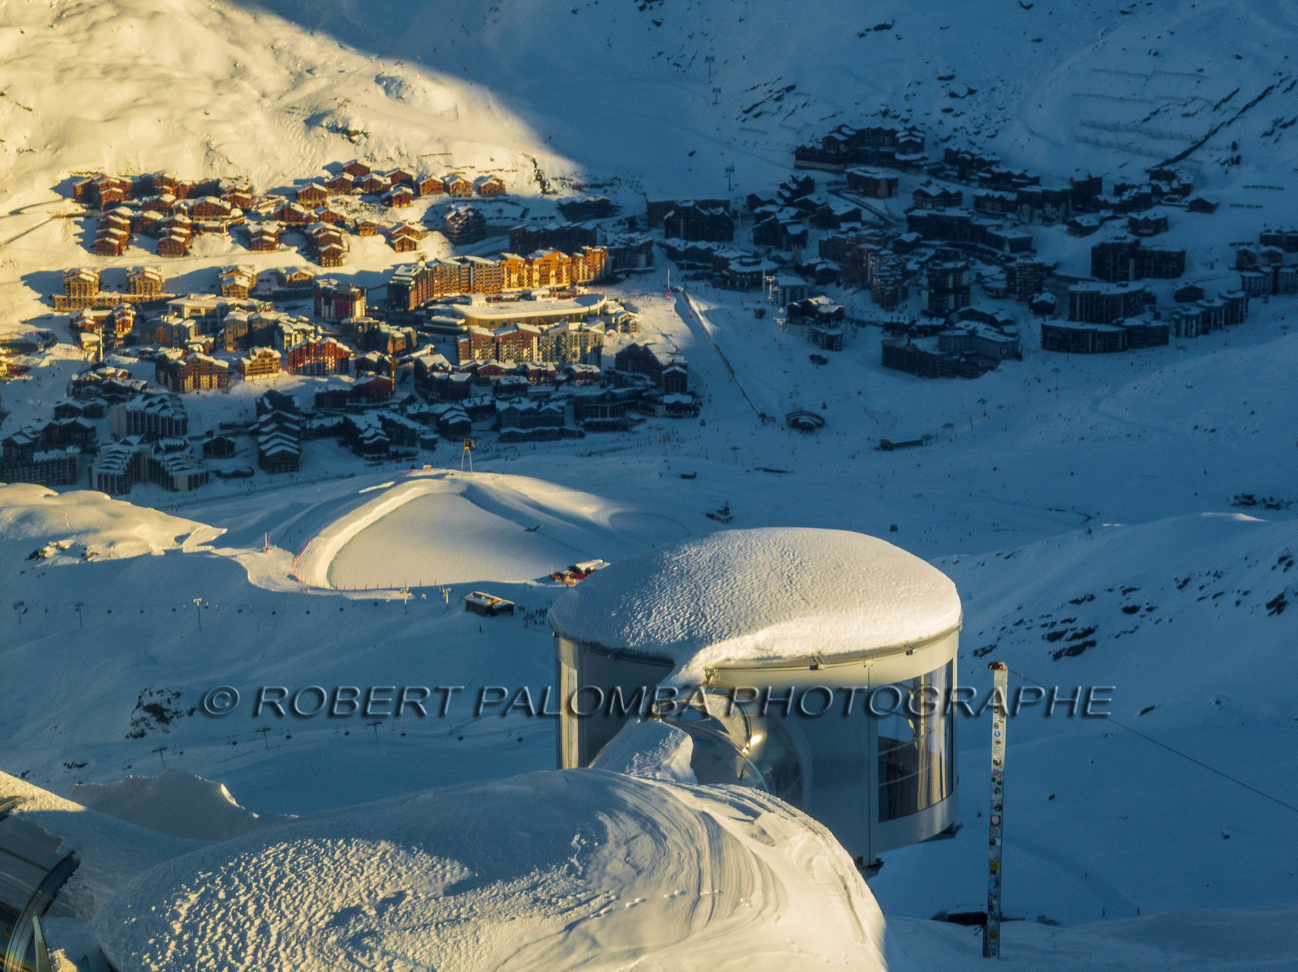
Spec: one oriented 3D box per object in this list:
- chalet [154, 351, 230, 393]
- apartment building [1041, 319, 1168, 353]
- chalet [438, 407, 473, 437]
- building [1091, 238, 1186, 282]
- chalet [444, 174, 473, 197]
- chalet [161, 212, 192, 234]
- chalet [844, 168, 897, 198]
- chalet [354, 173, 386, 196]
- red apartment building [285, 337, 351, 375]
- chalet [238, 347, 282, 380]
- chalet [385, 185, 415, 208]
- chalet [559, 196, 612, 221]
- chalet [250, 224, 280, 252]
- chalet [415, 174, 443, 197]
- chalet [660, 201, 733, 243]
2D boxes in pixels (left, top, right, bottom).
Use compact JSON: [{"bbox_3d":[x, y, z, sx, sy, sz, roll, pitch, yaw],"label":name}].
[{"bbox_3d":[-313.780,-83.280,4154.100,34.500,27.400,38.600,-7,16,-27],"label":"chalet"},{"bbox_3d":[290.609,-94.679,3827.817,79.000,16.000,26.000,-2,14,-8],"label":"apartment building"},{"bbox_3d":[-123.930,-41.400,3870.900,15.690,16.190,17.200,-7,16,-25],"label":"chalet"},{"bbox_3d":[333.100,-153.740,4103.660,62.740,25.810,19.230,1,14,4],"label":"building"},{"bbox_3d":[-134.990,-212.840,4272.660,17.200,13.660,14.670,-5,15,-19],"label":"chalet"},{"bbox_3d":[-310.471,-172.965,3969.120,15.500,13.000,15.000,5,15,19],"label":"chalet"},{"bbox_3d":[149.370,-203.158,4042.142,17.000,13.300,37.000,-11,18,-36],"label":"chalet"},{"bbox_3d":[-197.100,-213.910,4272.660,18.720,13.160,15.180,-4,15,-17],"label":"chalet"},{"bbox_3d":[-216.790,-85.070,3951.860,41.490,22.770,16.190,0,14,-1],"label":"red apartment building"},{"bbox_3d":[-268.630,-85.310,4163.550,25.900,20.300,14.200,-6,15,-23],"label":"chalet"},{"bbox_3d":[-175.710,-204.570,4250.400,17.200,12.650,14.670,-5,15,-18],"label":"chalet"},{"bbox_3d":[-46.090,-204.330,4426.170,37.600,14.700,13.200,-8,16,-28],"label":"chalet"},{"bbox_3d":[-250.501,-162.321,3938.706,18.000,15.500,20.000,2,14,8],"label":"chalet"},{"bbox_3d":[-155.810,-213.560,4272.660,17.200,12.850,14.170,-5,15,-19],"label":"chalet"},{"bbox_3d":[34.260,-183.770,4204.860,49.080,25.300,18.220,0,14,0],"label":"chalet"}]

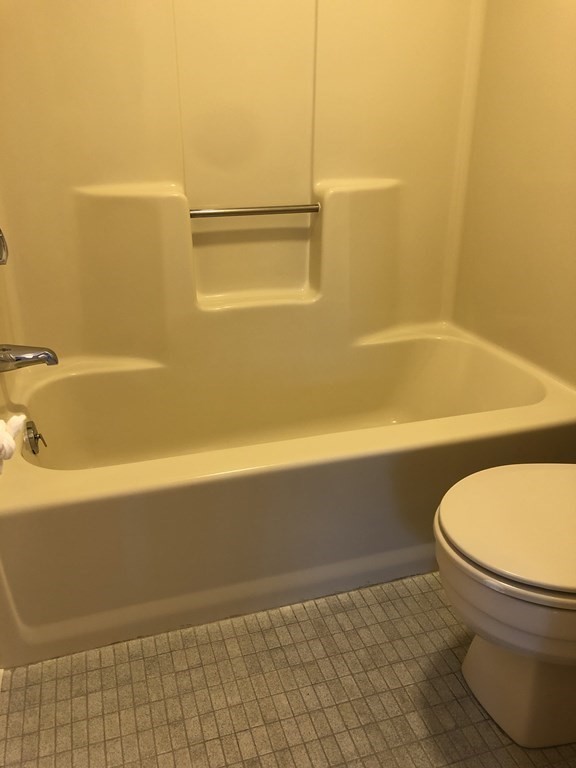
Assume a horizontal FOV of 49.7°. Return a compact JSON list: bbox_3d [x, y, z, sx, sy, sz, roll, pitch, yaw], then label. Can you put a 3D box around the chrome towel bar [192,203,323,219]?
[{"bbox_3d":[-0.090,-0.495,1.780,0.389,0.024,0.025,-7,23,-17],"label":"chrome towel bar"}]

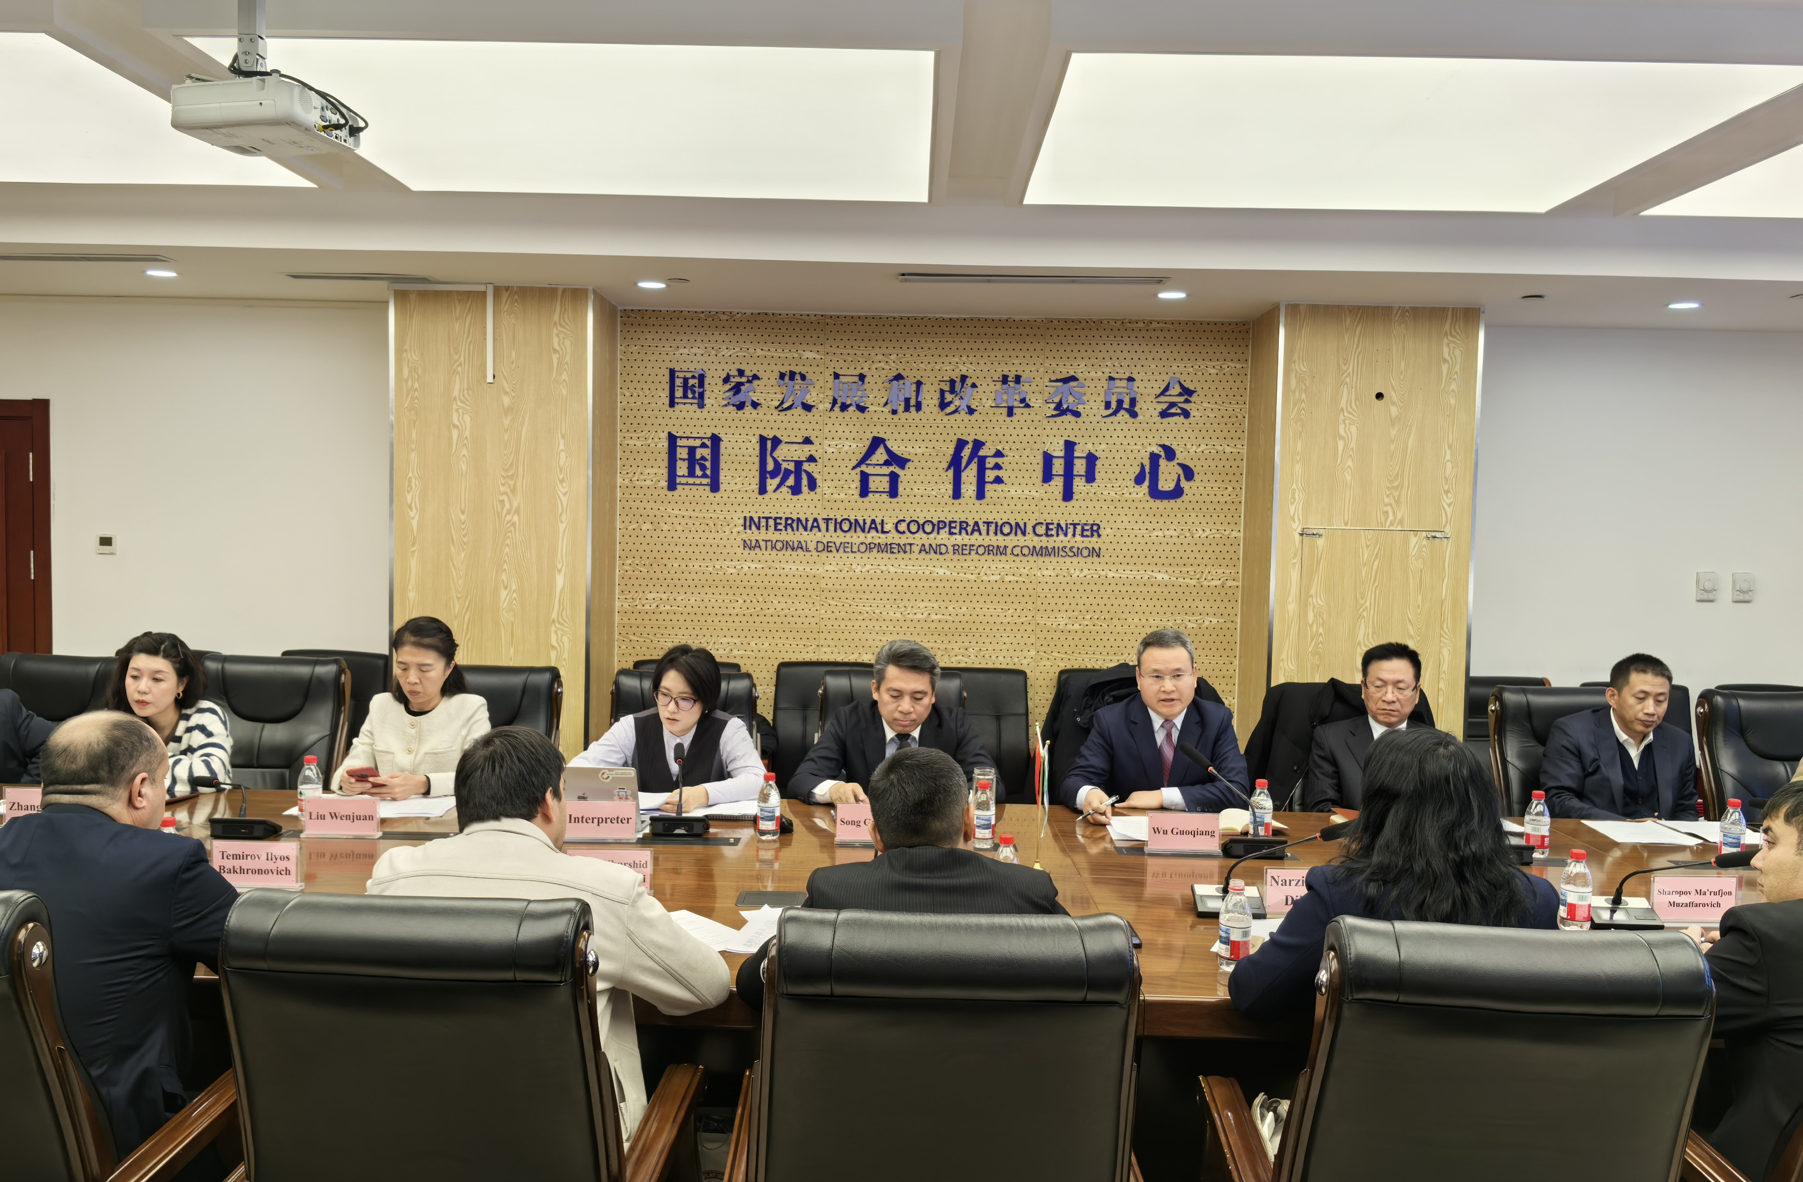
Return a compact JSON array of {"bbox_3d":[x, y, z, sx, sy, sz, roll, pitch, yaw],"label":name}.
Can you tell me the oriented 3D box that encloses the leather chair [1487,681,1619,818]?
[{"bbox_3d":[2.405,0.898,4.847,0.650,1.060,0.680,1,3,1],"label":"leather chair"}]

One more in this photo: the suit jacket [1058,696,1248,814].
[{"bbox_3d":[0.811,0.652,4.530,0.600,0.600,0.470,2,3,6],"label":"suit jacket"}]

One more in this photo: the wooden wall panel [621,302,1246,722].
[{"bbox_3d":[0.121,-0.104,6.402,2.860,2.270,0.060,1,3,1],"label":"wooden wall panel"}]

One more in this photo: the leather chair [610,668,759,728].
[{"bbox_3d":[-0.785,0.828,4.807,0.650,1.060,0.680,1,3,1],"label":"leather chair"}]

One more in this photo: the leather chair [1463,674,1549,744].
[{"bbox_3d":[2.585,0.877,5.926,0.590,0.990,0.630,1,3,1],"label":"leather chair"}]

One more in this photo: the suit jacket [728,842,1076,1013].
[{"bbox_3d":[-0.013,0.713,2.500,0.580,0.600,0.460,1,3,1],"label":"suit jacket"}]

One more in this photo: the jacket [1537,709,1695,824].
[{"bbox_3d":[2.217,0.668,4.567,0.520,0.550,0.450,1,3,1],"label":"jacket"}]

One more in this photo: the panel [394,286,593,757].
[{"bbox_3d":[-1.712,0.029,5.892,0.820,2.570,0.060,1,3,1],"label":"panel"}]

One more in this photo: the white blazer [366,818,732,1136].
[{"bbox_3d":[-0.637,0.685,2.518,0.620,0.620,0.520,1,3,-4],"label":"white blazer"}]

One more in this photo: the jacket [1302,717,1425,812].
[{"bbox_3d":[1.572,0.712,4.583,0.560,0.580,0.450,2,3,8],"label":"jacket"}]

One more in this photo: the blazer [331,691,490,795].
[{"bbox_3d":[-1.542,0.568,4.471,0.460,0.500,0.440,1,3,1],"label":"blazer"}]

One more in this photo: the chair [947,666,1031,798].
[{"bbox_3d":[0.295,0.828,5.877,0.590,0.990,0.630,1,3,1],"label":"chair"}]

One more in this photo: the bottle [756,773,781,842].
[{"bbox_3d":[-0.371,0.605,3.950,0.063,0.186,0.063,1,3,1],"label":"bottle"}]

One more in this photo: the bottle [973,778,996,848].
[{"bbox_3d":[0.232,0.620,3.916,0.063,0.186,0.063,1,3,1],"label":"bottle"}]

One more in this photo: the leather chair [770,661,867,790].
[{"bbox_3d":[-0.320,0.814,5.883,0.590,0.990,0.630,1,3,1],"label":"leather chair"}]

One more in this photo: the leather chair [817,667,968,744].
[{"bbox_3d":[-0.045,0.864,4.712,0.630,1.100,0.690,1,3,1],"label":"leather chair"}]

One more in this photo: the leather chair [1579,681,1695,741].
[{"bbox_3d":[3.111,0.923,5.696,0.580,1.020,0.640,1,3,1],"label":"leather chair"}]

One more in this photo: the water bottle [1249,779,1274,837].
[{"bbox_3d":[0.986,0.600,3.841,0.061,0.175,0.061,1,3,1],"label":"water bottle"}]

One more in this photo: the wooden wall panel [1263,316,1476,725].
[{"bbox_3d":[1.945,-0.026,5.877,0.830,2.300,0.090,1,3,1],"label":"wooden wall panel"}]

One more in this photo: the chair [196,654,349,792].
[{"bbox_3d":[-2.263,0.811,4.758,0.630,1.100,0.690,1,3,1],"label":"chair"}]

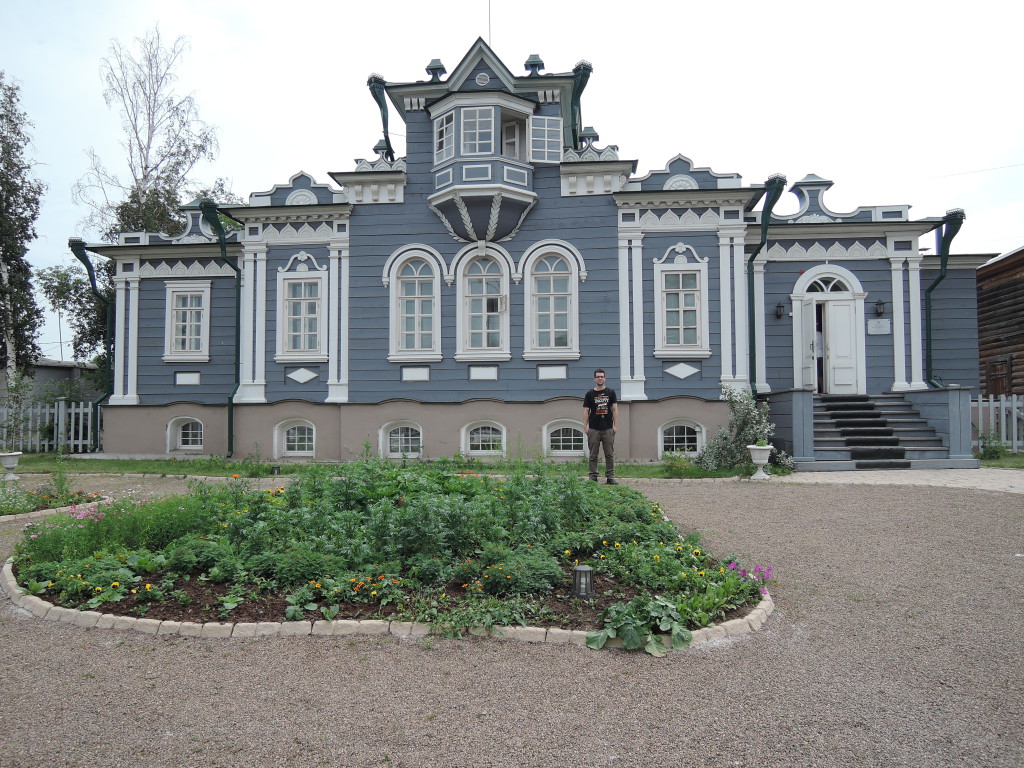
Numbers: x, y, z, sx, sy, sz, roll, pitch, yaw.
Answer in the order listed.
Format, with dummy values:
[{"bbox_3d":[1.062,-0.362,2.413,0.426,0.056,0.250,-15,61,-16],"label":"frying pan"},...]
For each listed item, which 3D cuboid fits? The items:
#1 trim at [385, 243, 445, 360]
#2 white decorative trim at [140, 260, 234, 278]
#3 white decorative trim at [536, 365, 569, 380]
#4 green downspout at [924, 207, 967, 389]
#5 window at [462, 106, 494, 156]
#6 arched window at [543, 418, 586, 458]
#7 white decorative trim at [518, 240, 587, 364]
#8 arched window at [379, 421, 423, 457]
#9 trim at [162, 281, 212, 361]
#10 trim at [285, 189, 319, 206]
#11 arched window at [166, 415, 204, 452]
[{"bbox_3d":[-2.220,-1.805,16.313,1.342,2.638,0.200,-1,-3,5],"label":"trim"},{"bbox_3d":[-7.933,-2.802,17.415,2.468,0.431,0.120,0,-2,5],"label":"white decorative trim"},{"bbox_3d":[0.924,-0.248,16.006,0.698,0.339,0.060,-1,-3,5],"label":"white decorative trim"},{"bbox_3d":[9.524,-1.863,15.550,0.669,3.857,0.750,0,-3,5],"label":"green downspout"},{"bbox_3d":[-0.722,-5.399,15.222,0.711,1.075,0.100,0,-2,5],"label":"window"},{"bbox_3d":[1.124,1.125,14.779,0.947,0.793,0.250,0,-3,5],"label":"arched window"},{"bbox_3d":[0.935,-1.906,16.355,1.508,2.759,0.220,-1,-3,6],"label":"white decorative trim"},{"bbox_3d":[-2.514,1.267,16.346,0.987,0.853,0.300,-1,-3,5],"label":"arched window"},{"bbox_3d":[-7.901,-1.516,17.367,1.209,2.004,0.200,0,-2,5],"label":"trim"},{"bbox_3d":[-5.099,-4.516,17.216,0.846,0.430,0.100,-1,-3,6],"label":"trim"},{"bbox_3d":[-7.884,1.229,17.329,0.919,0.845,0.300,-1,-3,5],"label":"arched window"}]

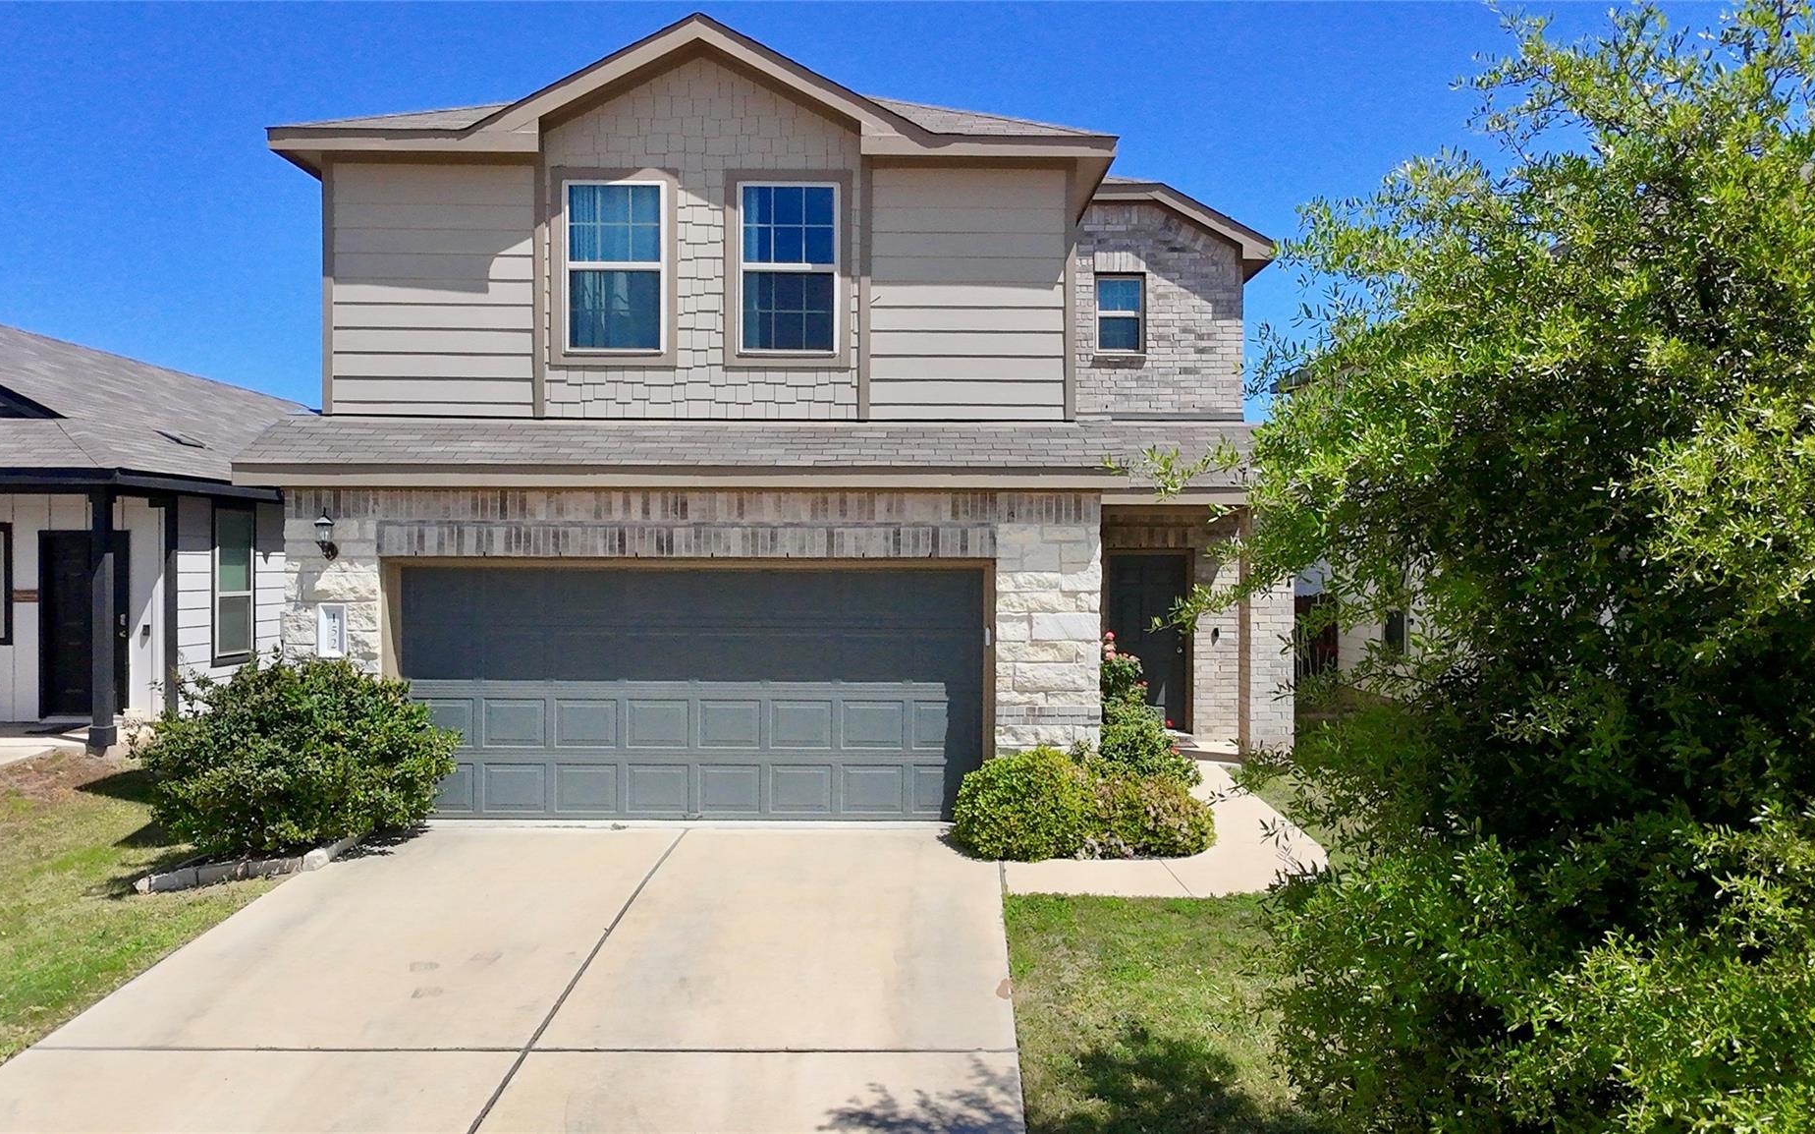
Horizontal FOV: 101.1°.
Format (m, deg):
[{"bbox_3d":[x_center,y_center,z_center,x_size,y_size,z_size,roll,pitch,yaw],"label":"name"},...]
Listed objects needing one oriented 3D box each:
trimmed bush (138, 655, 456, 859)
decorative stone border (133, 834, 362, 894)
[{"bbox_3d":[-4.600,1.450,5.700,2.250,1.540,1.500,0,0,0],"label":"trimmed bush"},{"bbox_3d":[-4.880,2.240,5.650,1.200,0.220,0.800,0,0,0],"label":"decorative stone border"}]

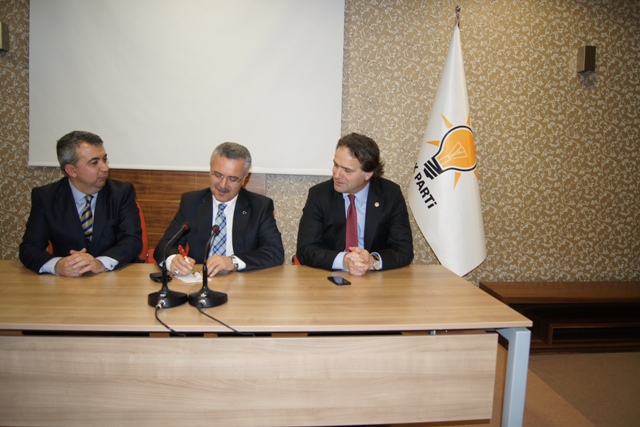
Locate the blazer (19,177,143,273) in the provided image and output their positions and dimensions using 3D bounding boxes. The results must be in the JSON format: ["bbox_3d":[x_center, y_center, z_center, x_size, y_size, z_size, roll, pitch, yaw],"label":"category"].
[{"bbox_3d":[-1.025,0.144,2.119,0.530,0.600,0.460,-1,7,-22],"label":"blazer"}]

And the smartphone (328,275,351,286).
[{"bbox_3d":[0.078,0.266,1.907,0.058,0.011,0.110,0,7,-18],"label":"smartphone"}]

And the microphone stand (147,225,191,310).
[{"bbox_3d":[-0.485,0.164,1.579,0.125,0.250,0.165,3,6,12],"label":"microphone stand"}]

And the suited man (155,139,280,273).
[{"bbox_3d":[-0.435,0.328,2.165,0.560,1.280,0.620,2,6,-2],"label":"suited man"}]

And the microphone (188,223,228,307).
[{"bbox_3d":[-0.362,0.169,1.589,0.125,0.245,0.165,3,6,7],"label":"microphone"}]

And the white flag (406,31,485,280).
[{"bbox_3d":[0.769,-0.332,2.884,0.470,1.550,0.250,2,6,4],"label":"white flag"}]

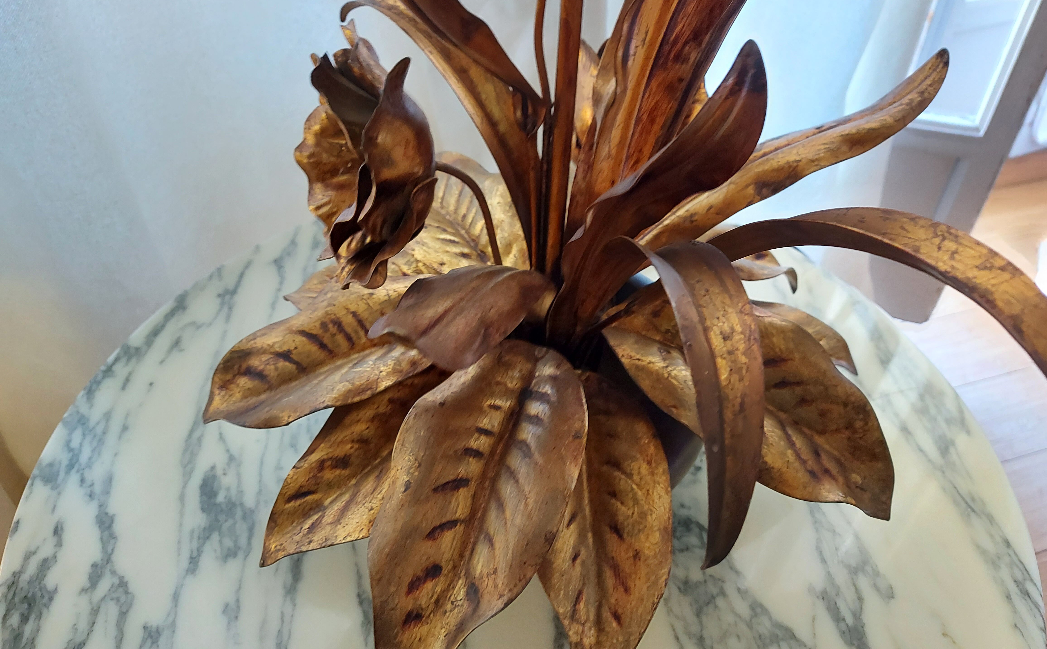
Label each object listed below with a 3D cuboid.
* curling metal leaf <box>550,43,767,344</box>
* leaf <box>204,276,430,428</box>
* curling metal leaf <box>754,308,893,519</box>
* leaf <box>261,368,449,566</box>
[{"bbox_3d":[0.076,-0.073,0.428,0.037,0.214,0.082,20,17,-38],"label":"curling metal leaf"},{"bbox_3d":[-0.122,0.012,0.494,0.216,0.034,0.098,-18,58,4],"label":"leaf"},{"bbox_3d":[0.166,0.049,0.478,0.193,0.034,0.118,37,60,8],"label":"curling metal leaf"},{"bbox_3d":[-0.092,0.077,0.450,0.188,0.034,0.082,-42,67,-12],"label":"leaf"}]

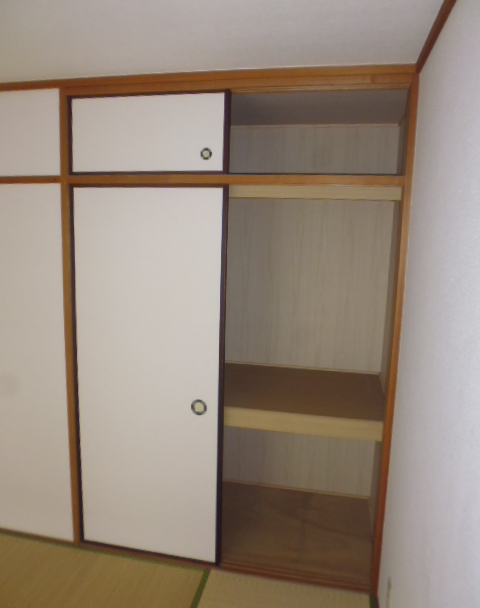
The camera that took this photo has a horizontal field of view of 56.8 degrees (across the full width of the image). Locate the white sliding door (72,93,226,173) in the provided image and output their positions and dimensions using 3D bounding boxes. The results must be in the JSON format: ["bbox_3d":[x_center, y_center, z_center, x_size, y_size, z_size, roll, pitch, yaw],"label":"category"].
[{"bbox_3d":[-0.421,-0.766,2.005,0.768,0.346,0.030,3,9,11],"label":"white sliding door"}]

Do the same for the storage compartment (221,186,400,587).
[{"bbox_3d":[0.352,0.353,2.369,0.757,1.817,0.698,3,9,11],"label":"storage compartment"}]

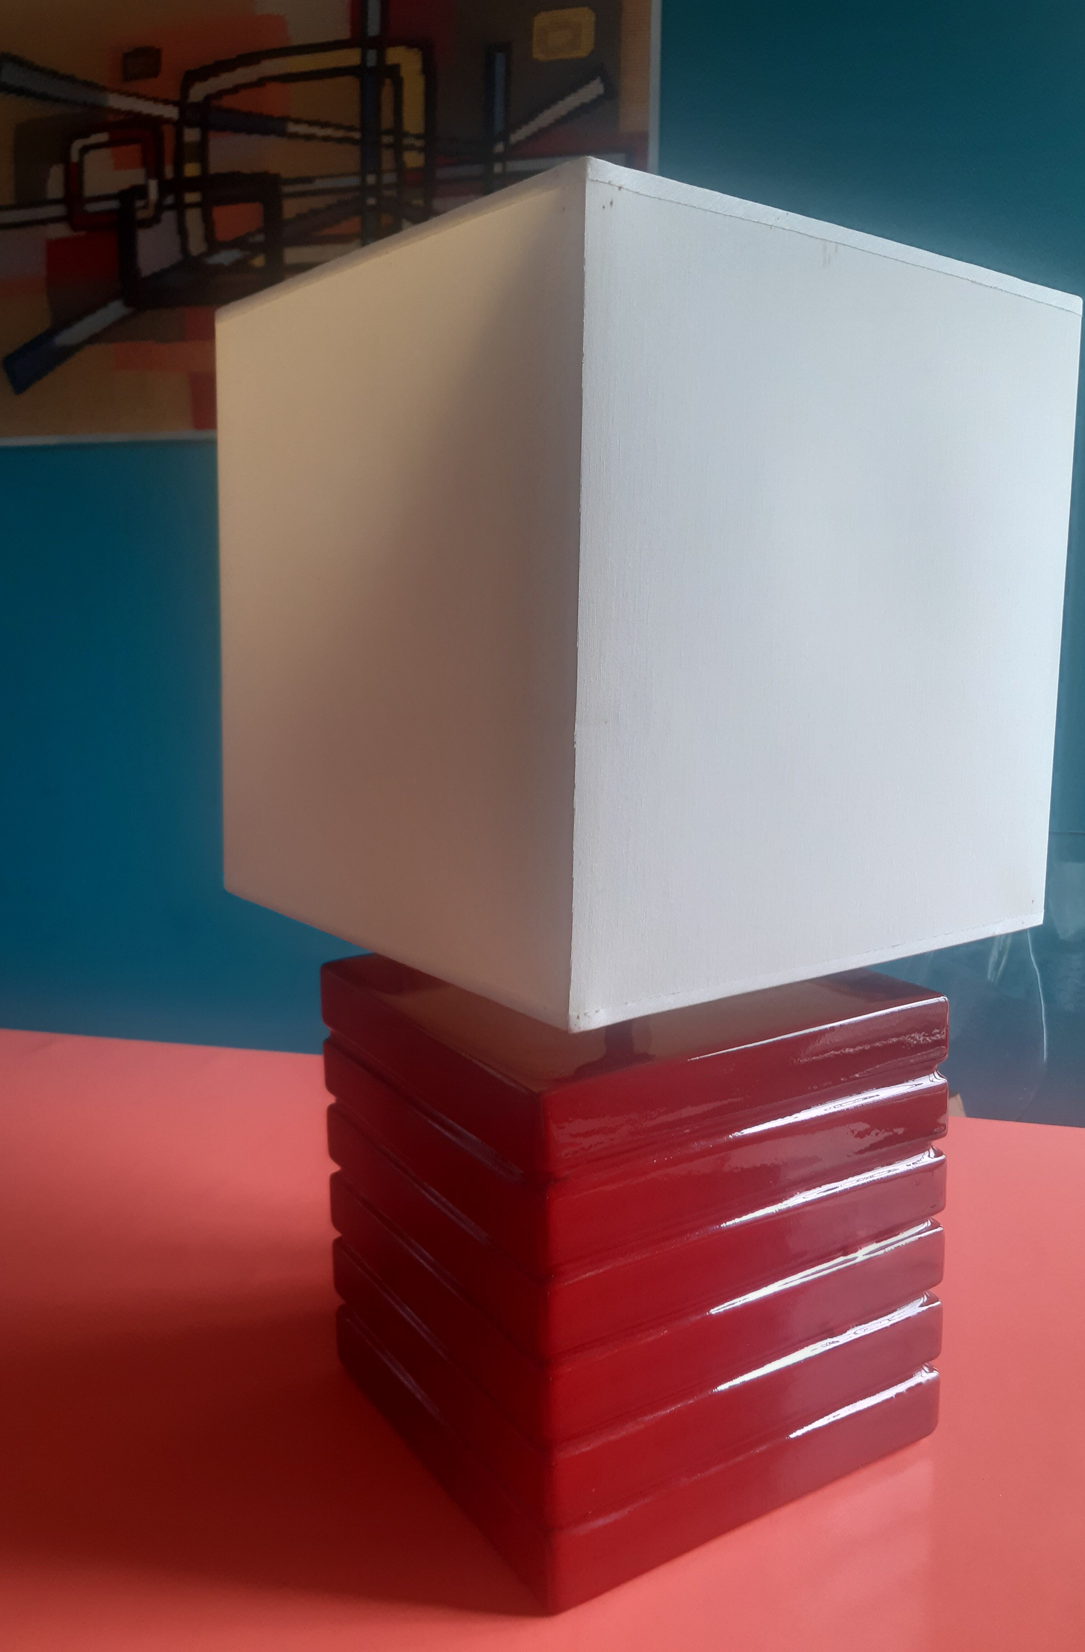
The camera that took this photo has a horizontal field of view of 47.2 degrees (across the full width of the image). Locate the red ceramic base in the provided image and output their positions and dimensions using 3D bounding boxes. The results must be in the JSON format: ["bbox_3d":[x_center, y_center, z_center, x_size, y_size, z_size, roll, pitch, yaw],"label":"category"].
[{"bbox_3d":[0.032,0.154,0.525,0.187,0.185,0.187,-6,10,-31],"label":"red ceramic base"}]

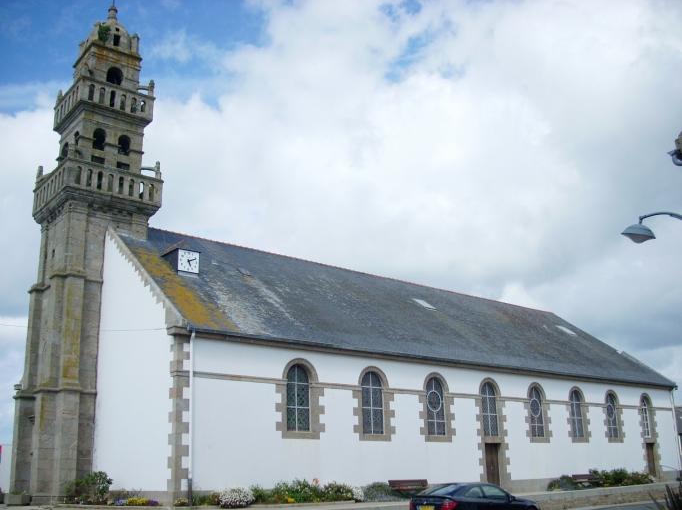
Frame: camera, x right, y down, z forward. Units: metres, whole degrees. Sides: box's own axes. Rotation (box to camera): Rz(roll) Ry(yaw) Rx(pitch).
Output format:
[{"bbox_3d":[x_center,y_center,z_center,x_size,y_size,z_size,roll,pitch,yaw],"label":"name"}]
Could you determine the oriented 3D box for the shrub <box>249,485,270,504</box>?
[{"bbox_3d":[-2.787,8.295,25.087,0.850,0.650,0.750,13,-22,-38],"label":"shrub"}]

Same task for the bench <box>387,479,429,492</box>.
[{"bbox_3d":[2.614,9.184,28.451,2.150,0.770,0.620,13,-22,-38],"label":"bench"}]

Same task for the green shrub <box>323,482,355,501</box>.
[{"bbox_3d":[-0.086,8.096,24.962,0.900,0.700,0.850,13,-22,-38],"label":"green shrub"}]

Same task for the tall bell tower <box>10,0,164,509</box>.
[{"bbox_3d":[-11.635,-1.209,34.503,4.570,24.620,4.570,13,-22,-38],"label":"tall bell tower"}]

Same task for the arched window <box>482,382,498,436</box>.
[{"bbox_3d":[7.302,7.516,35.541,1.130,2.650,0.250,13,-22,-38],"label":"arched window"}]

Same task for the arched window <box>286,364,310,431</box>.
[{"bbox_3d":[-1.625,5.552,28.350,1.170,2.650,0.250,13,-22,-38],"label":"arched window"}]

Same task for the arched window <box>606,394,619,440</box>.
[{"bbox_3d":[15.202,9.026,40.755,1.080,2.460,0.200,13,-22,-38],"label":"arched window"}]

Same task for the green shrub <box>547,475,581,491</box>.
[{"bbox_3d":[10.727,10.960,35.315,1.700,0.800,1.400,13,-22,-38],"label":"green shrub"}]

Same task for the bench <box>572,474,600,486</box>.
[{"bbox_3d":[11.492,10.579,34.134,1.850,0.720,0.550,13,-22,-38],"label":"bench"}]

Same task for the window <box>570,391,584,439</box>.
[{"bbox_3d":[12.521,8.393,38.491,1.080,2.480,0.200,13,-22,-38],"label":"window"}]

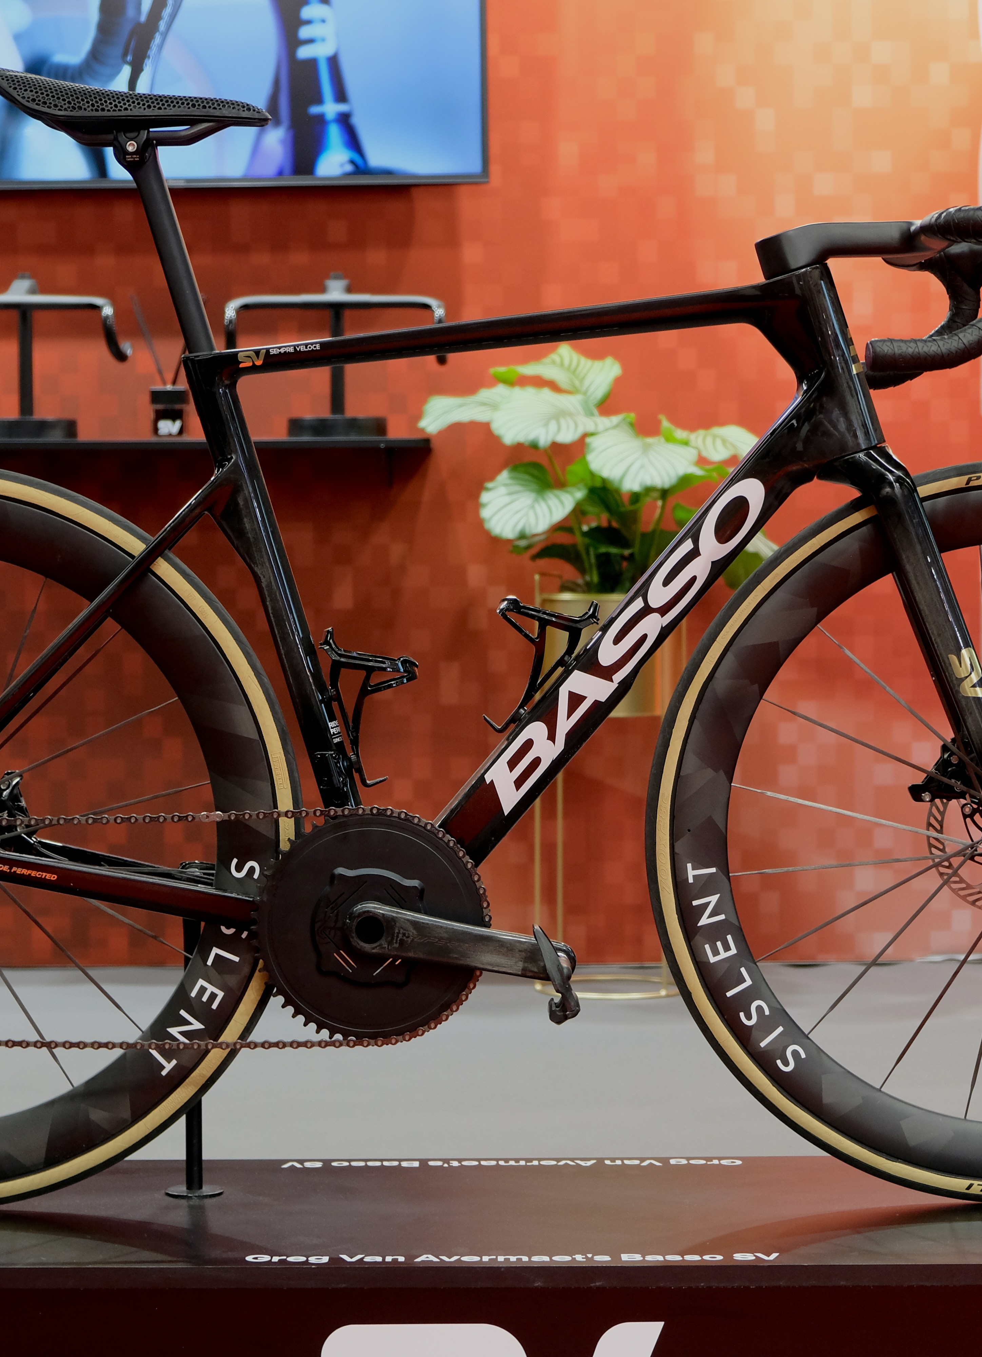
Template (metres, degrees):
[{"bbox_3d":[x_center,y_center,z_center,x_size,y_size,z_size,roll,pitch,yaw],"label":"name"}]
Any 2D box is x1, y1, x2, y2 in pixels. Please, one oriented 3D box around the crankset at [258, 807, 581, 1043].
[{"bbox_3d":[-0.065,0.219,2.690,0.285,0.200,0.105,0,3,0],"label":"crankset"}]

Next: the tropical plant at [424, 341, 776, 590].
[{"bbox_3d":[0.203,-0.396,5.800,0.680,0.480,0.560,0,2,0],"label":"tropical plant"}]

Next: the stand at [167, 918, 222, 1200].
[{"bbox_3d":[-0.274,0.341,2.820,0.054,0.275,0.054,0,2,0],"label":"stand"}]

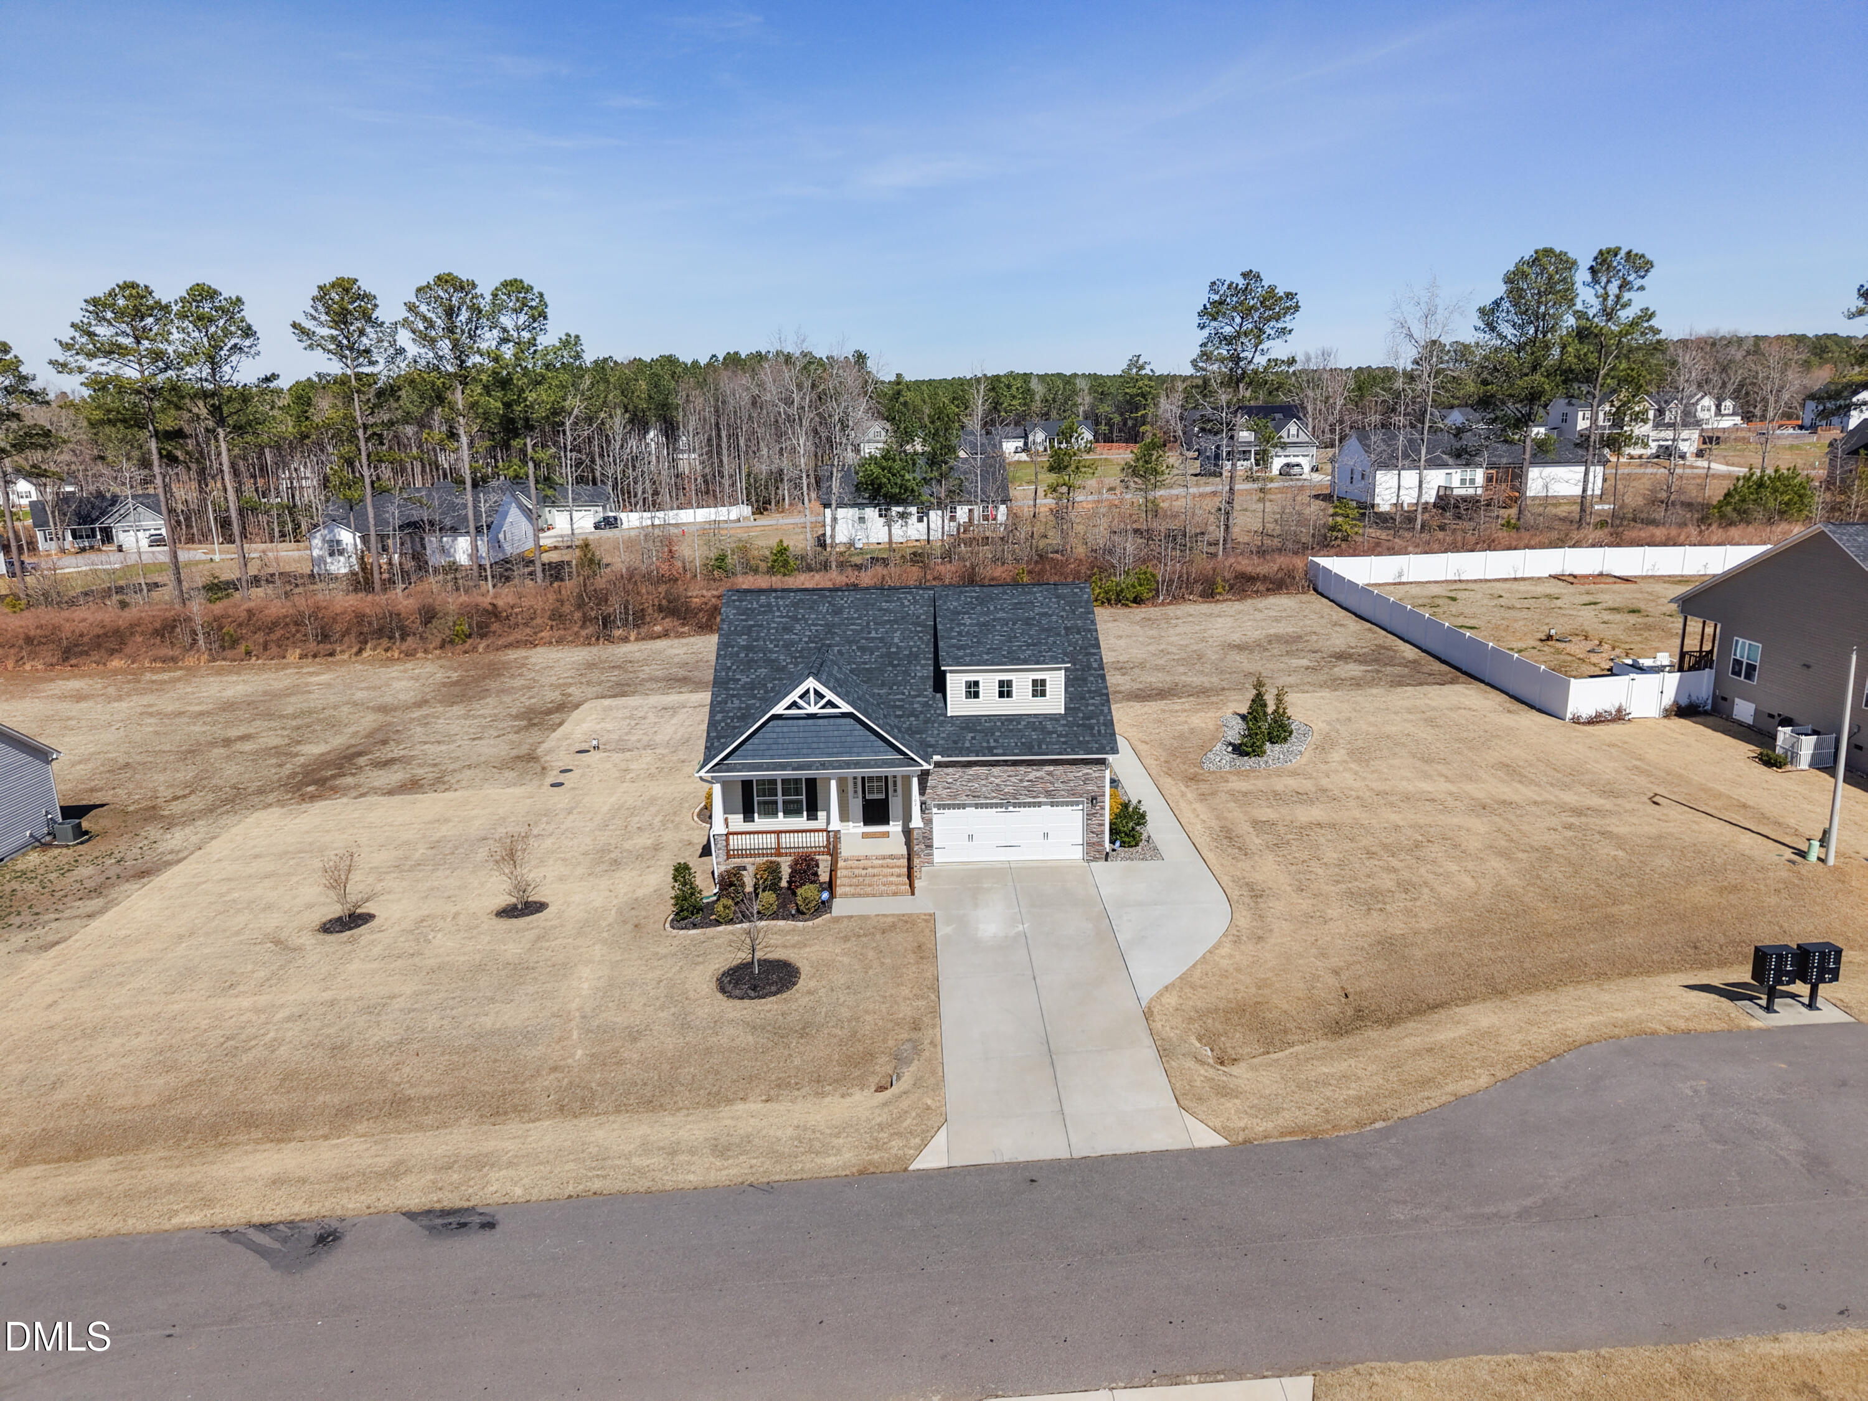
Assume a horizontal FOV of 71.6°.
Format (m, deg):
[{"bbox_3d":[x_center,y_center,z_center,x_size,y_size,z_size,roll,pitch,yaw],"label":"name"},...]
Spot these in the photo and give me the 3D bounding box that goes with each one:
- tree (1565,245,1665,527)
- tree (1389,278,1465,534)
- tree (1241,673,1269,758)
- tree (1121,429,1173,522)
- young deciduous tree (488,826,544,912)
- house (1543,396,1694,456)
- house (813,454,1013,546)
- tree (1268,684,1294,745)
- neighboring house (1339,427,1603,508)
[{"bbox_3d":[52.429,-24.159,101.044,6.600,21.033,6.600,-1,14,0],"label":"tree"},{"bbox_3d":[39.274,-23.157,103.277,6.189,20.097,6.189,-1,14,-1],"label":"tree"},{"bbox_3d":[12.821,0.550,51.618,1.150,3.269,1.150,-1,14,0],"label":"tree"},{"bbox_3d":[18.213,-18.417,109.956,4.200,8.944,4.200,-1,14,0],"label":"tree"},{"bbox_3d":[-13.277,5.296,41.127,1.775,2.801,1.775,-1,14,-1],"label":"young deciduous tree"},{"bbox_3d":[86.229,-34.712,163.000,14.200,8.200,10.500,0,14,8],"label":"house"},{"bbox_3d":[-1.727,-19.132,123.519,17.300,7.900,13.200,-2,14,-3],"label":"house"},{"bbox_3d":[14.315,0.577,53.325,1.050,2.355,1.050,-1,14,0],"label":"tree"},{"bbox_3d":[48.444,-21.665,119.052,21.200,6.600,10.500,-3,14,-7],"label":"neighboring house"}]

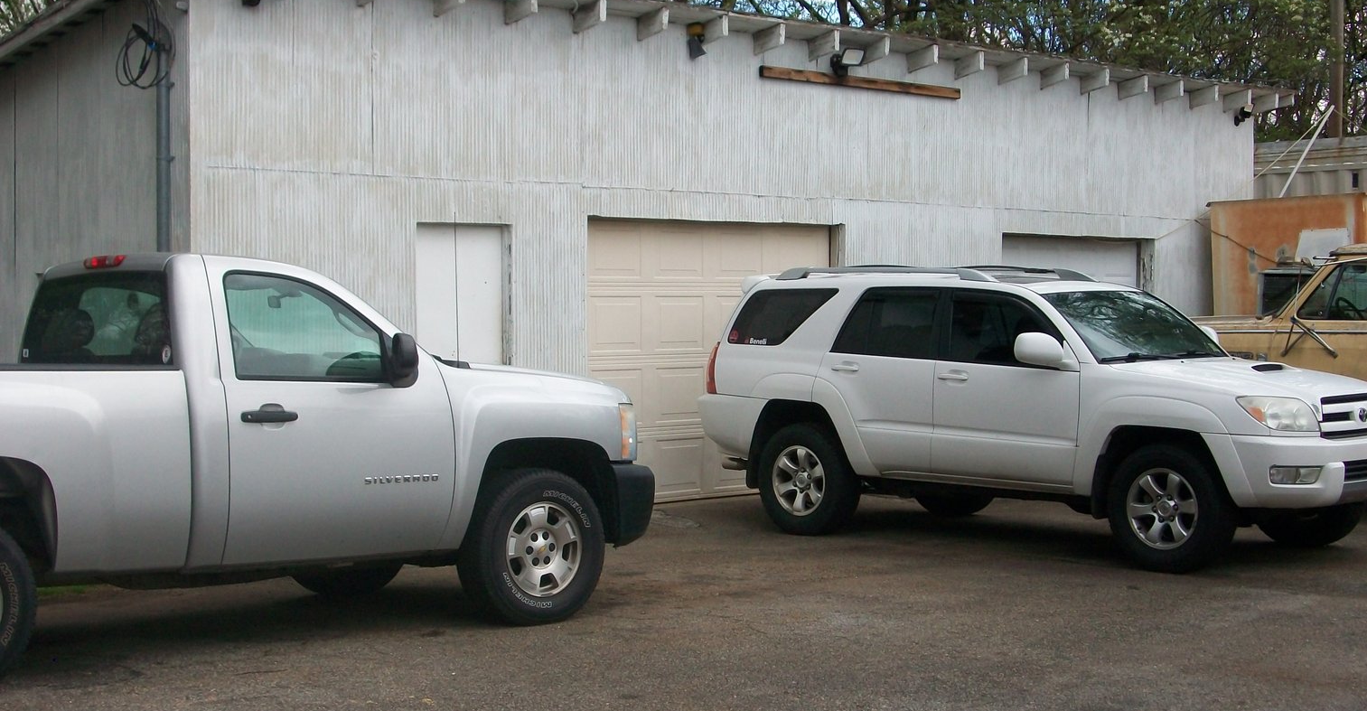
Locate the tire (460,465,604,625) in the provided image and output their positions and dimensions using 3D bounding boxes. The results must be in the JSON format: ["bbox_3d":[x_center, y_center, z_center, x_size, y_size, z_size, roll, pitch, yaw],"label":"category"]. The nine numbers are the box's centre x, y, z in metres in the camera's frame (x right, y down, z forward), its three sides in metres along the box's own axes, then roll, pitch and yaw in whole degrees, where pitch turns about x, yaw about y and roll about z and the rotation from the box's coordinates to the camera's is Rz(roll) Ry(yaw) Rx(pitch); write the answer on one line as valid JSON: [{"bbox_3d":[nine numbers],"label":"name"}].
[{"bbox_3d":[-0.754,0.948,10.418,0.800,0.790,0.270,-1,2,-42],"label":"tire"}]

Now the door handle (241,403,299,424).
[{"bbox_3d":[-1.830,0.260,9.274,0.265,0.085,0.055,-1,2,-41],"label":"door handle"}]

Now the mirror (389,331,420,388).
[{"bbox_3d":[-1.298,0.022,9.640,0.130,0.255,0.210,-1,2,-29],"label":"mirror"}]

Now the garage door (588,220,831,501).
[{"bbox_3d":[0.234,0.038,15.957,2.698,2.110,0.060,-1,2,-44],"label":"garage door"}]

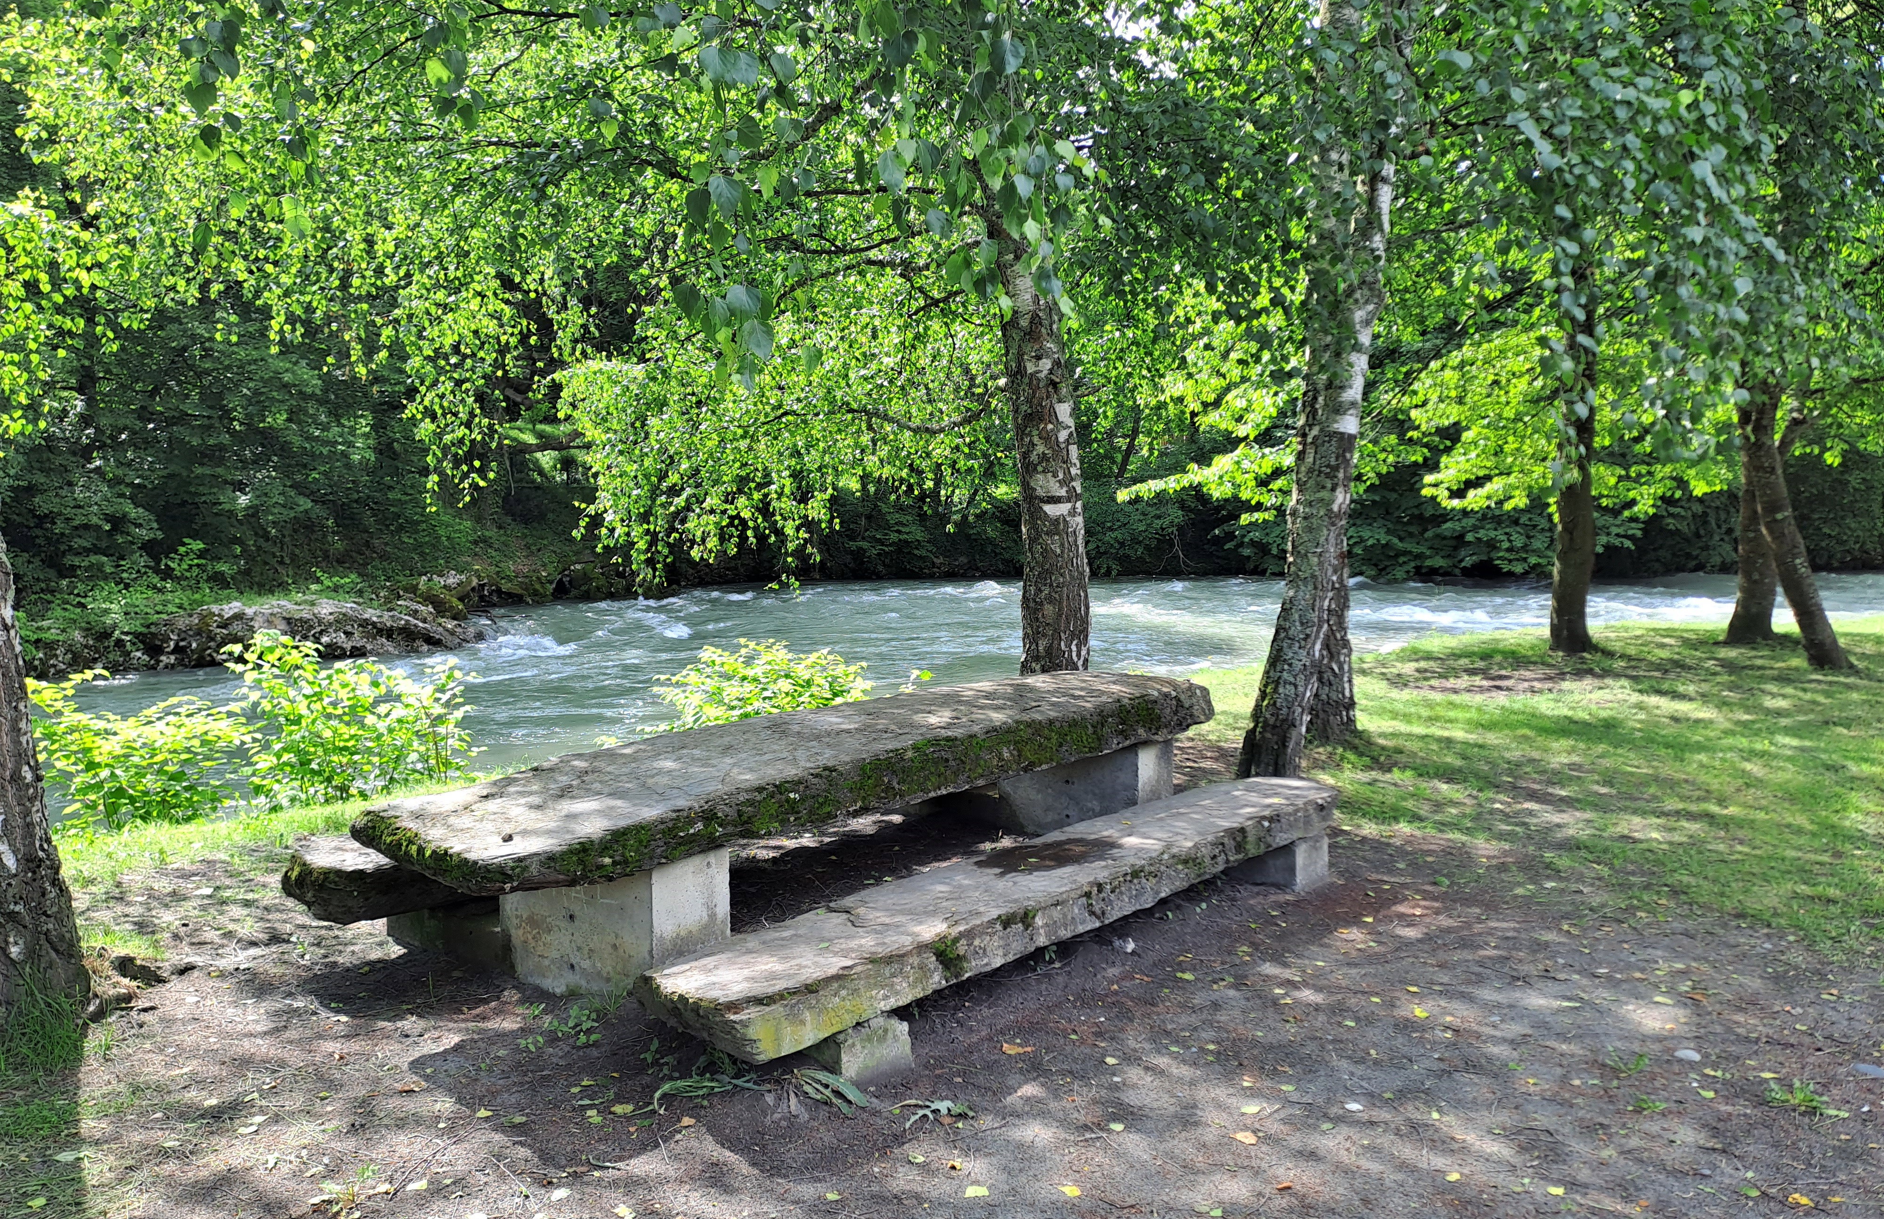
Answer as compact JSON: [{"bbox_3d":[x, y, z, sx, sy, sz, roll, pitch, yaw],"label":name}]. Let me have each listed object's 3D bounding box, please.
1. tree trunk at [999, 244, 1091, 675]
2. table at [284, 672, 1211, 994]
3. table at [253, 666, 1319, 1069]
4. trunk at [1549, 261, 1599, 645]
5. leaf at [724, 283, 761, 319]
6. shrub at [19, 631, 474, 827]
[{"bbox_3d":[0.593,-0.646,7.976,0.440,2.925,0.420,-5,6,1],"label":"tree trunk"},{"bbox_3d":[-0.549,0.759,5.538,1.660,0.638,3.705,5,8,42],"label":"table"},{"bbox_3d":[-0.288,0.784,5.301,2.409,0.638,3.705,5,8,42],"label":"table"},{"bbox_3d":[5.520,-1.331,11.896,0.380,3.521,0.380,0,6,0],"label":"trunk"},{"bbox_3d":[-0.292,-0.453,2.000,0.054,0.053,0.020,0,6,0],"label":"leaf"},{"bbox_3d":[-3.483,0.601,6.901,2.100,0.920,1.000,-2,6,-21],"label":"shrub"}]

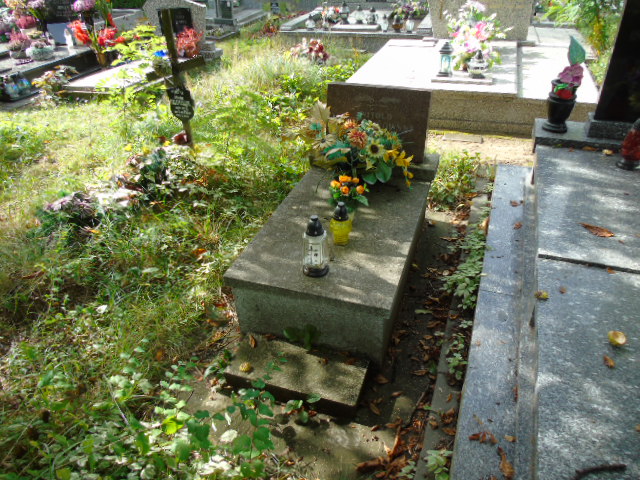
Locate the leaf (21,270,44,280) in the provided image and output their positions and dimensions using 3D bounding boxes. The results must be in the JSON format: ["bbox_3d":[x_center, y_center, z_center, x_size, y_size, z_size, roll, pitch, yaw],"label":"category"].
[{"bbox_3d":[-1.503,0.186,2.417,0.105,0.020,0.036,-20,39,-22],"label":"leaf"}]

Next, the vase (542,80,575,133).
[{"bbox_3d":[1.402,-0.767,2.680,0.158,0.270,0.158,10,37,18],"label":"vase"}]

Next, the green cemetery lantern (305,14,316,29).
[{"bbox_3d":[-0.132,-2.907,6.166,0.130,0.183,0.130,10,37,18],"label":"green cemetery lantern"}]

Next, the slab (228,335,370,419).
[{"bbox_3d":[-0.089,0.572,1.988,0.568,0.075,0.241,9,35,16],"label":"slab"}]

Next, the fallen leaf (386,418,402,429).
[{"bbox_3d":[0.287,0.714,1.806,0.058,0.012,0.026,1,34,3],"label":"fallen leaf"}]

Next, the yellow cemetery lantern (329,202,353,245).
[{"bbox_3d":[0.089,-0.071,1.963,0.093,0.191,0.093,-2,35,1],"label":"yellow cemetery lantern"}]

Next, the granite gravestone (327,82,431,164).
[{"bbox_3d":[0.314,-0.644,2.544,0.551,0.398,0.055,10,38,17],"label":"granite gravestone"}]

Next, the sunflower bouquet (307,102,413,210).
[{"bbox_3d":[0.181,-0.419,2.262,0.500,0.380,0.370,10,37,18],"label":"sunflower bouquet"}]

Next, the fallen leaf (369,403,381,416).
[{"bbox_3d":[0.212,0.659,1.796,0.026,0.012,0.065,-24,40,-27],"label":"fallen leaf"}]

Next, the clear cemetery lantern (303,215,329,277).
[{"bbox_3d":[-0.020,0.019,1.918,0.110,0.259,0.110,-1,34,1],"label":"clear cemetery lantern"}]

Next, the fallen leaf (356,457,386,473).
[{"bbox_3d":[0.176,0.781,1.607,0.105,0.020,0.036,-14,37,-14],"label":"fallen leaf"}]

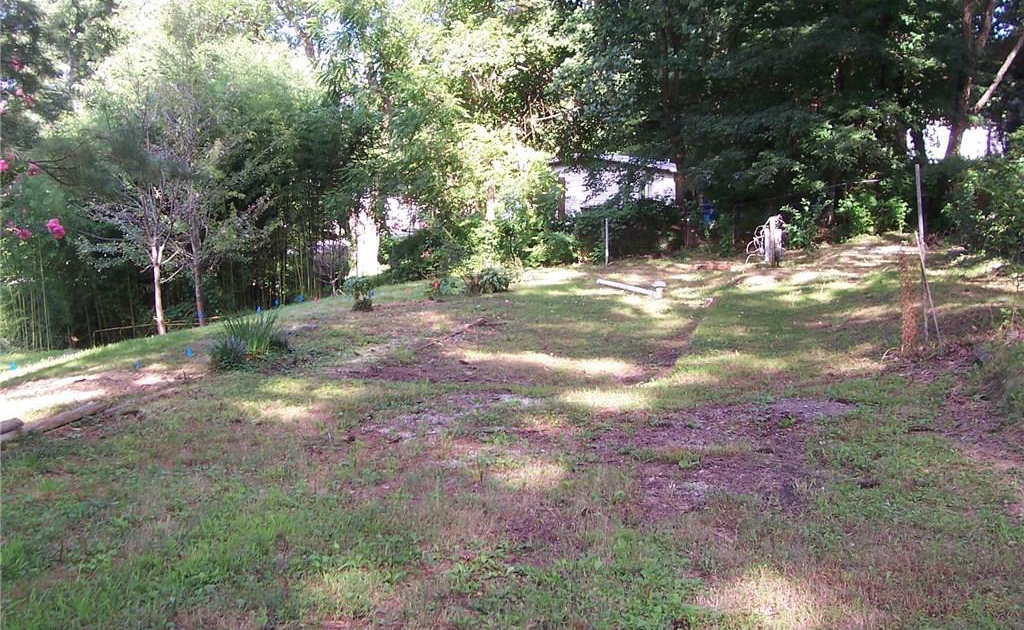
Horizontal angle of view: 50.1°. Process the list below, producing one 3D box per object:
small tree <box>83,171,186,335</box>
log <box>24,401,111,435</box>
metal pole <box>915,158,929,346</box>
[{"bbox_3d":[-5.243,-0.861,15.200,1.420,2.280,1.350,0,5,0],"label":"small tree"},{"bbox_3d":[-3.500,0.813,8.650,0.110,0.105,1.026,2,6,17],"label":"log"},{"bbox_3d":[4.350,-0.656,11.610,0.048,1.894,0.048,-5,5,0],"label":"metal pole"}]

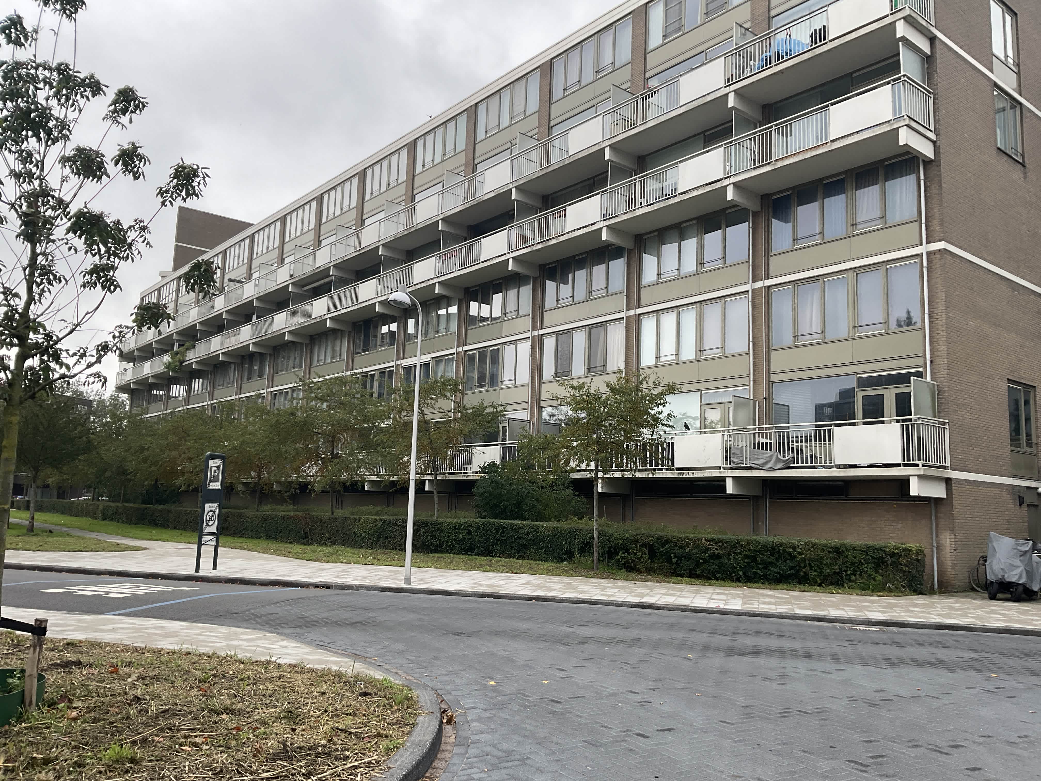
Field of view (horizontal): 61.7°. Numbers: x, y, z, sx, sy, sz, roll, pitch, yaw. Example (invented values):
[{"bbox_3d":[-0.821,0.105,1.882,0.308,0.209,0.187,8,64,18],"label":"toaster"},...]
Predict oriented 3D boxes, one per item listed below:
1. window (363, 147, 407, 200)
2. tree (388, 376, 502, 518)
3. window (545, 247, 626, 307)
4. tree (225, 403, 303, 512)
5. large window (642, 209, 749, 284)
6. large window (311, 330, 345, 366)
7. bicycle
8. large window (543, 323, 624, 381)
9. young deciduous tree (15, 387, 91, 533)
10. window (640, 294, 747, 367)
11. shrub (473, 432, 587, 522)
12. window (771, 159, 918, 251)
[{"bbox_3d":[-7.034,-11.169,45.252,0.150,1.760,4.300,8,-10,-38],"label":"window"},{"bbox_3d":[-2.546,2.491,29.515,3.750,5.900,3.700,3,-8,-5],"label":"tree"},{"bbox_3d":[2.274,-4.060,31.395,0.150,1.690,4.260,9,-10,-38],"label":"window"},{"bbox_3d":[-12.103,3.735,41.408,3.900,6.171,3.900,8,-10,-38],"label":"tree"},{"bbox_3d":[5.407,-4.505,27.379,0.150,1.670,4.270,8,-10,-38],"label":"large window"},{"bbox_3d":[-10.585,-2.403,48.115,0.150,1.760,4.300,8,-10,-38],"label":"large window"},{"bbox_3d":[11.096,4.045,19.690,1.780,1.060,0.550,-1,-9,20],"label":"bicycle"},{"bbox_3d":[2.169,-1.385,30.850,0.150,1.700,4.160,8,-10,-38],"label":"large window"},{"bbox_3d":[-18.384,2.640,33.900,3.100,5.500,3.100,9,-10,-38],"label":"young deciduous tree"},{"bbox_3d":[5.322,-1.770,27.053,0.150,1.700,4.260,9,-10,-38],"label":"window"},{"bbox_3d":[0.305,3.521,29.221,3.700,4.000,3.200,2,-8,1],"label":"shrub"},{"bbox_3d":[8.604,-4.929,23.496,0.150,1.690,4.260,9,-10,-38],"label":"window"}]

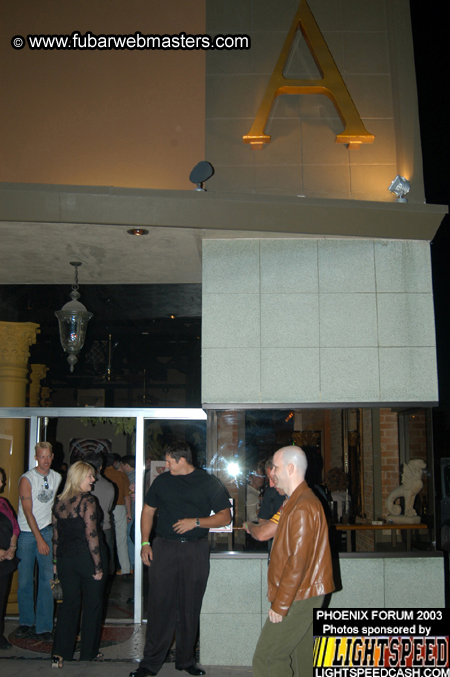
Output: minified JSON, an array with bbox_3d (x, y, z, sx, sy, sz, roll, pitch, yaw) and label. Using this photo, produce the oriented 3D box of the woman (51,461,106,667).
[{"bbox_3d":[-1.255,1.894,5.834,0.480,1.670,0.380,-5,-11,25],"label":"woman"}]

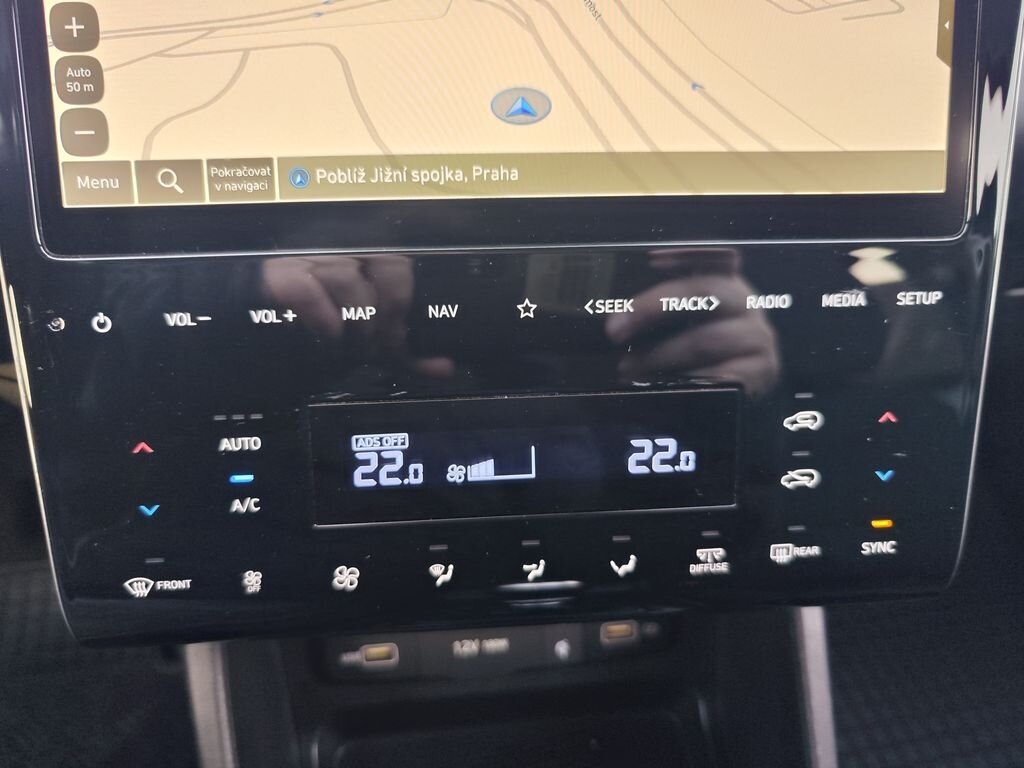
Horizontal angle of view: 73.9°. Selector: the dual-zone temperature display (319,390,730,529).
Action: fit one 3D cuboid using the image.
[{"bbox_3d":[0.005,0.021,0.200,0.123,0.035,0.010,-2,6,-4],"label":"dual-zone temperature display"}]

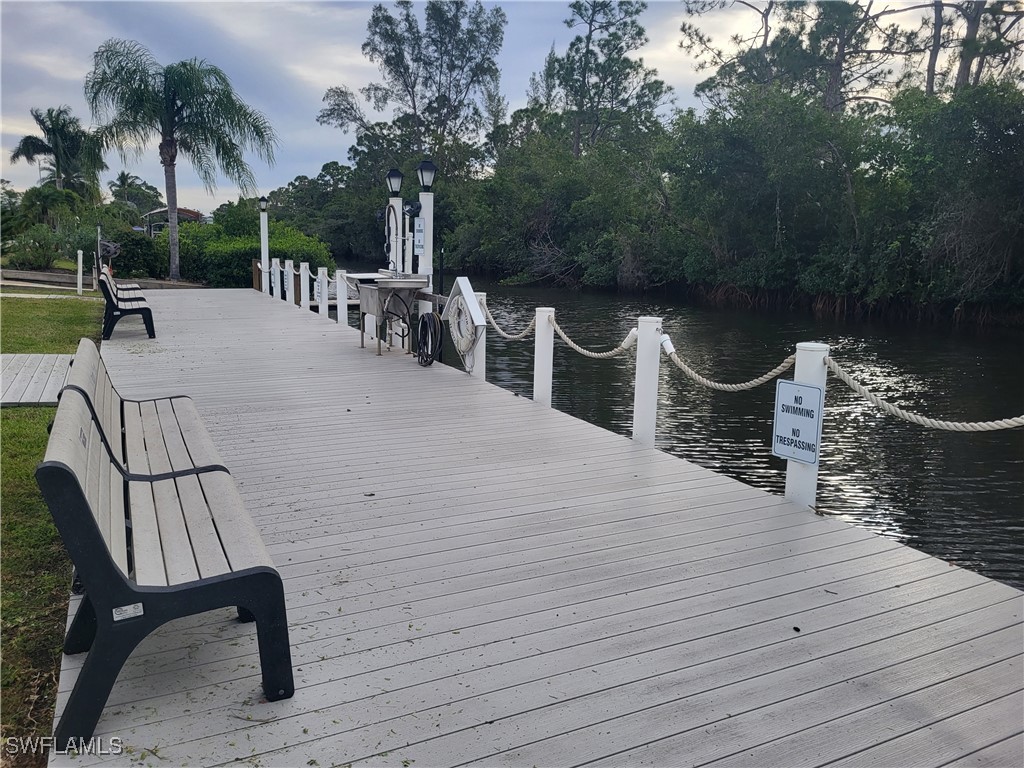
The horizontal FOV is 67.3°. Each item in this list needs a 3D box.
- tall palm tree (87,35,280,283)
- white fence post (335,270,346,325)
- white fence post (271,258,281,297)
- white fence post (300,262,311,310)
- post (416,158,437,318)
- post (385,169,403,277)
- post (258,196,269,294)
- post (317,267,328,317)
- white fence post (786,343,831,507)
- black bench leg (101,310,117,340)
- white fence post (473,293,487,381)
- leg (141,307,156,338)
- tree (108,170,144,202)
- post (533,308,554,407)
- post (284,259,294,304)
[{"bbox_3d":[-9.618,-6.311,22.129,5.438,6.615,5.438,-4,11,-27],"label":"tall palm tree"},{"bbox_3d":[-2.989,-1.522,13.561,0.164,0.931,0.164,-4,11,-27],"label":"white fence post"},{"bbox_3d":[-5.789,-2.590,18.945,0.167,0.965,0.167,-4,11,-27],"label":"white fence post"},{"bbox_3d":[-4.351,-2.067,16.196,0.167,0.952,0.167,-4,11,-27],"label":"white fence post"},{"bbox_3d":[-1.073,-1.530,9.549,0.250,2.410,0.250,-5,12,-26],"label":"post"},{"bbox_3d":[-1.575,-1.699,10.448,0.240,2.400,0.240,-5,12,-26],"label":"post"},{"bbox_3d":[-6.481,-3.608,20.075,0.235,2.480,0.235,-5,12,-26],"label":"post"},{"bbox_3d":[-3.579,-1.737,14.581,0.172,0.900,0.172,-5,12,-26],"label":"post"},{"bbox_3d":[1.721,0.245,4.487,0.165,0.946,0.165,-4,11,-27],"label":"white fence post"},{"bbox_3d":[-5.763,-0.839,11.005,0.190,0.410,0.065,-5,12,-26],"label":"black bench leg"},{"bbox_3d":[-0.357,-0.526,8.456,0.164,0.945,0.164,-4,11,-27],"label":"white fence post"},{"bbox_3d":[-5.316,-0.886,11.224,0.190,0.430,0.065,-5,12,-26],"label":"leg"},{"bbox_3d":[-37.180,-16.682,74.483,3.780,7.547,3.780,-4,11,-27],"label":"tree"},{"bbox_3d":[0.287,-0.245,6.956,0.172,0.875,0.172,-5,12,-26],"label":"post"},{"bbox_3d":[-5.040,-2.310,17.446,0.175,0.935,0.175,-5,12,-26],"label":"post"}]

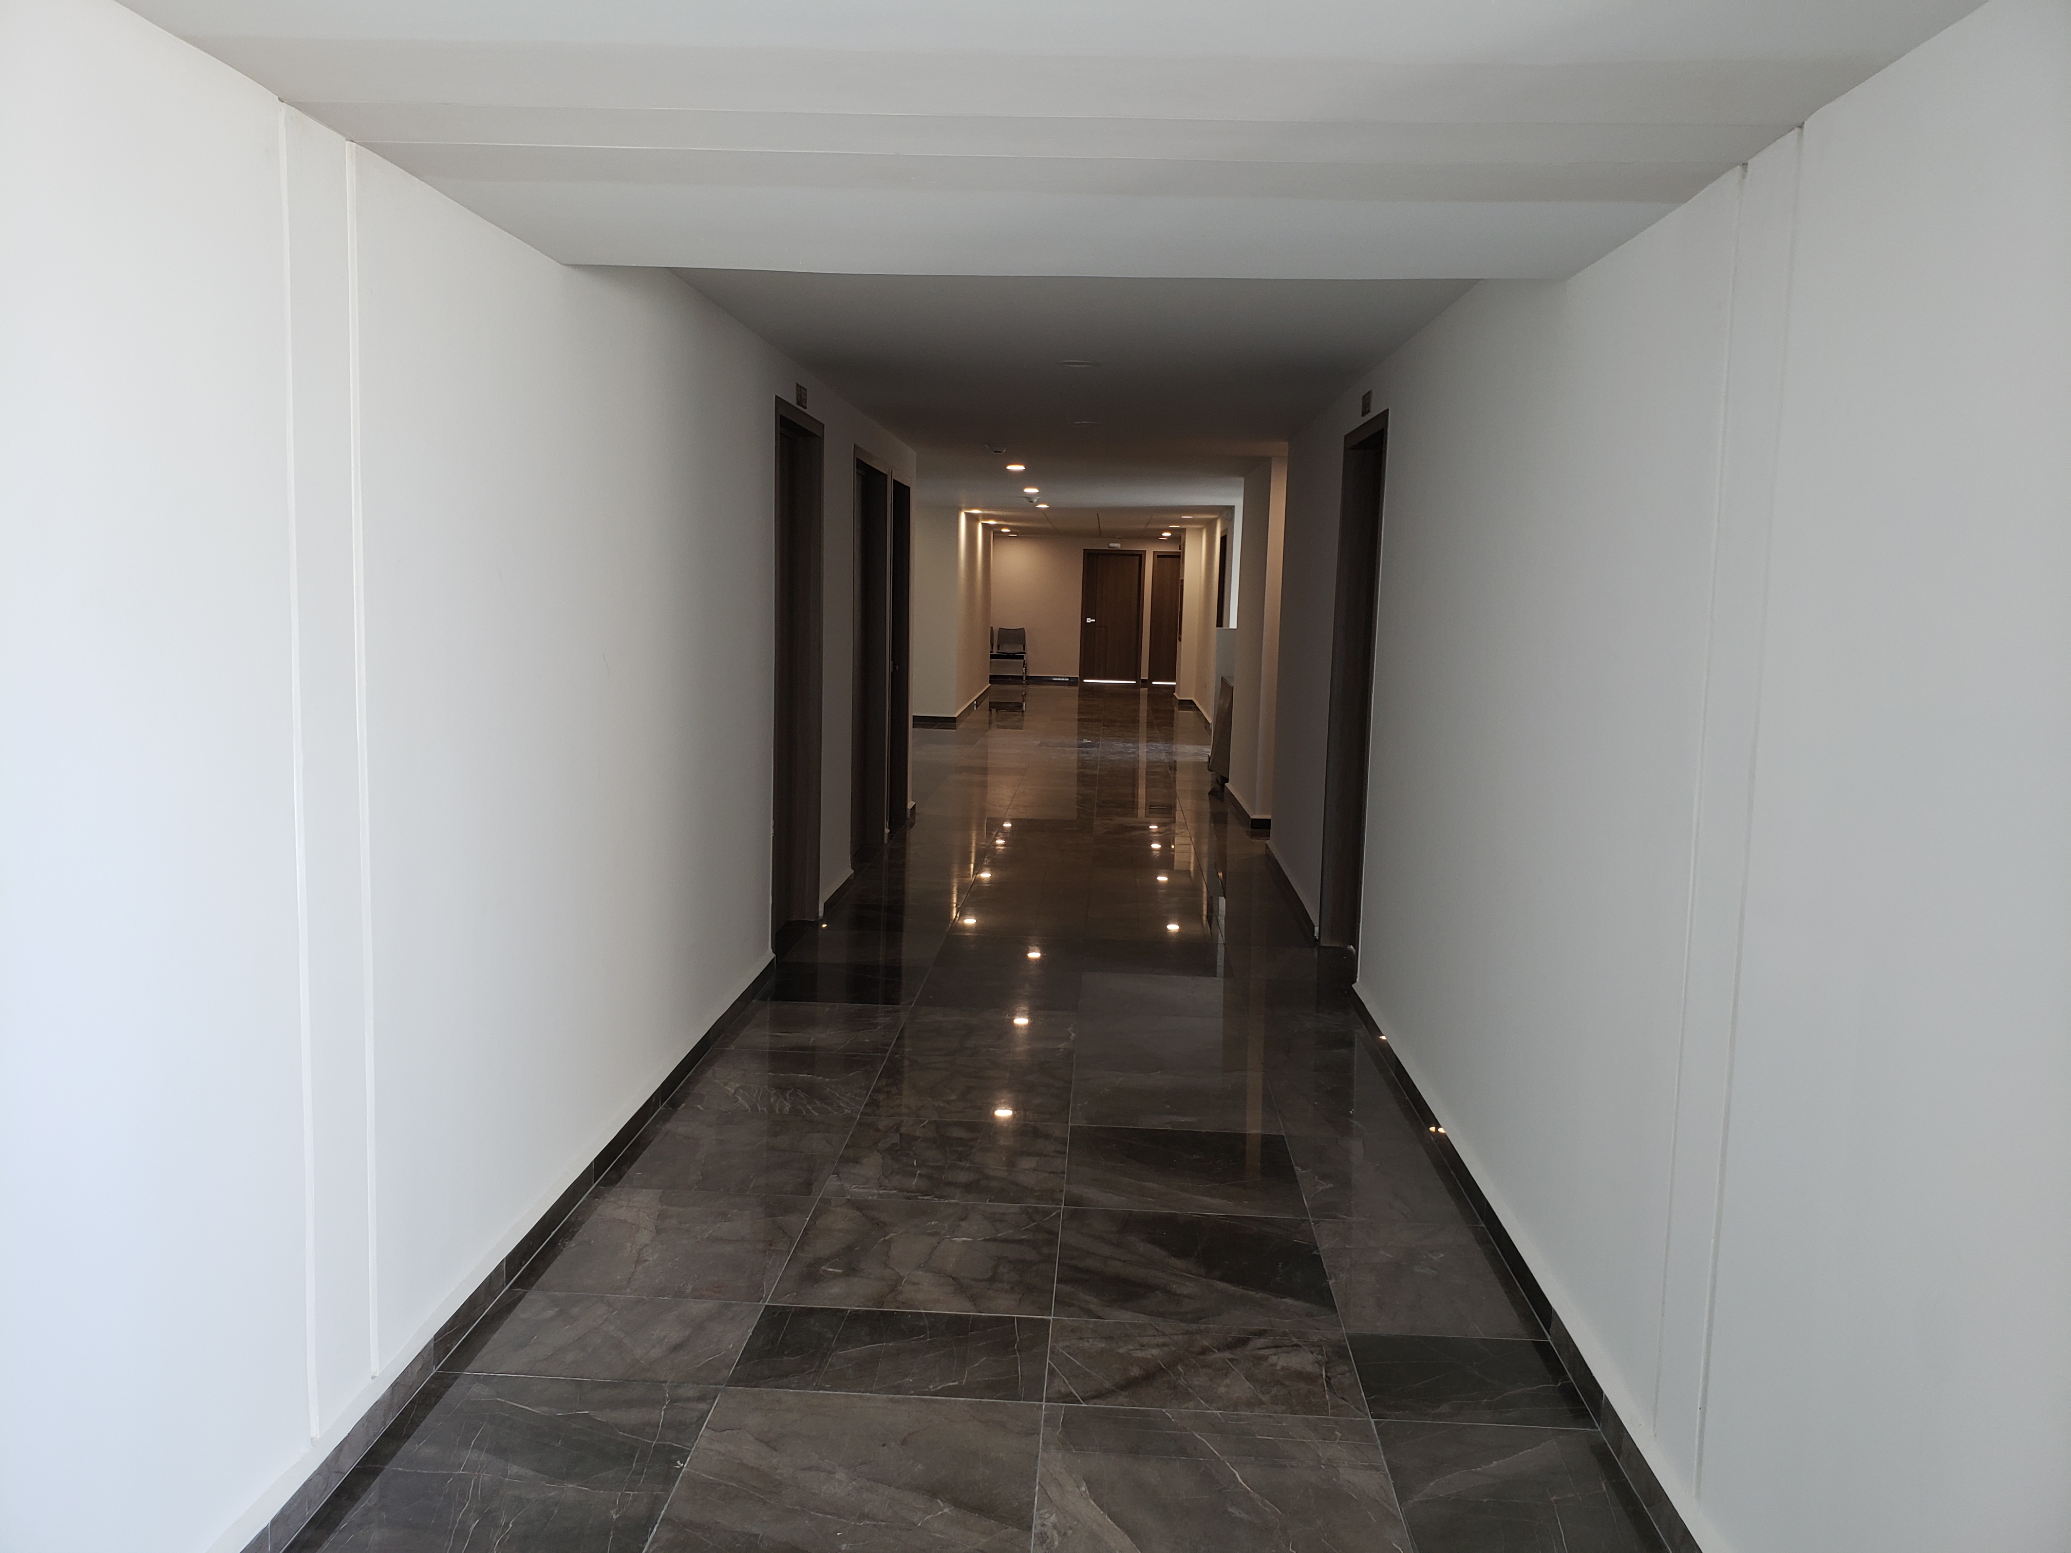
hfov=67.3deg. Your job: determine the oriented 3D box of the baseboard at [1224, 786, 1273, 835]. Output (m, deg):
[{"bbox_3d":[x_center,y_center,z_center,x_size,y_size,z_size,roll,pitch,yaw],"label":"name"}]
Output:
[{"bbox_3d":[1.489,0.199,10.886,0.130,0.070,1.900,2,7,3],"label":"baseboard"}]

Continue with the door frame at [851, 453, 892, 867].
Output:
[{"bbox_3d":[-0.920,-0.588,8.157,0.140,2.150,1.170,2,7,3],"label":"door frame"}]

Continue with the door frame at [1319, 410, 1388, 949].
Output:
[{"bbox_3d":[1.272,-0.270,6.004,0.125,2.135,1.020,2,7,3],"label":"door frame"}]

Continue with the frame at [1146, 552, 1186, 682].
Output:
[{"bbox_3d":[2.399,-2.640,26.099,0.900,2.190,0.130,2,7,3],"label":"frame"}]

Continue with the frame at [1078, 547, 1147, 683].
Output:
[{"bbox_3d":[1.298,-2.679,26.149,1.045,2.200,0.130,2,7,3],"label":"frame"}]

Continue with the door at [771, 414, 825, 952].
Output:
[{"bbox_3d":[-1.012,-0.377,6.306,0.140,2.160,0.980,2,7,3],"label":"door"}]

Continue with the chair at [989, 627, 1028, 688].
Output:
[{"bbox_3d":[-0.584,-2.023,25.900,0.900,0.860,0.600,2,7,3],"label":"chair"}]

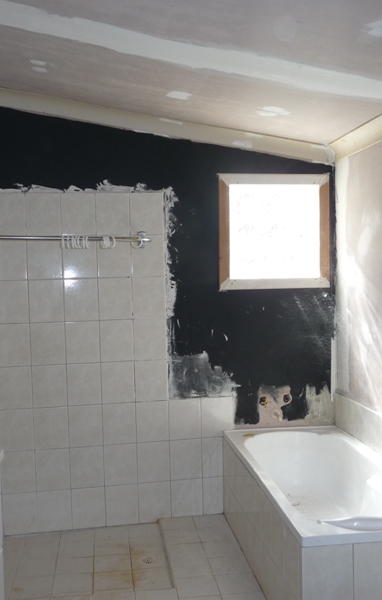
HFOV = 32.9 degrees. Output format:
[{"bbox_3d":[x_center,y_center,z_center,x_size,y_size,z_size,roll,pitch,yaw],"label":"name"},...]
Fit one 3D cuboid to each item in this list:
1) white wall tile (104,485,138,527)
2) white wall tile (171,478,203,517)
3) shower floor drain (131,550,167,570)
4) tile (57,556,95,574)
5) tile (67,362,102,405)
[{"bbox_3d":[-0.414,1.239,3.910,0.200,0.246,0.010,-2,3,-10],"label":"white wall tile"},{"bbox_3d":[-0.018,1.216,3.965,0.200,0.225,0.010,-2,3,-8],"label":"white wall tile"},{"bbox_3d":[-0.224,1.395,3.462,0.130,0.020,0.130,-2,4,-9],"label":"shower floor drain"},{"bbox_3d":[-0.610,1.405,3.408,0.200,0.010,0.200,-2,3,-12],"label":"tile"},{"bbox_3d":[-0.633,0.501,3.847,0.200,0.250,0.010,-2,3,-8],"label":"tile"}]

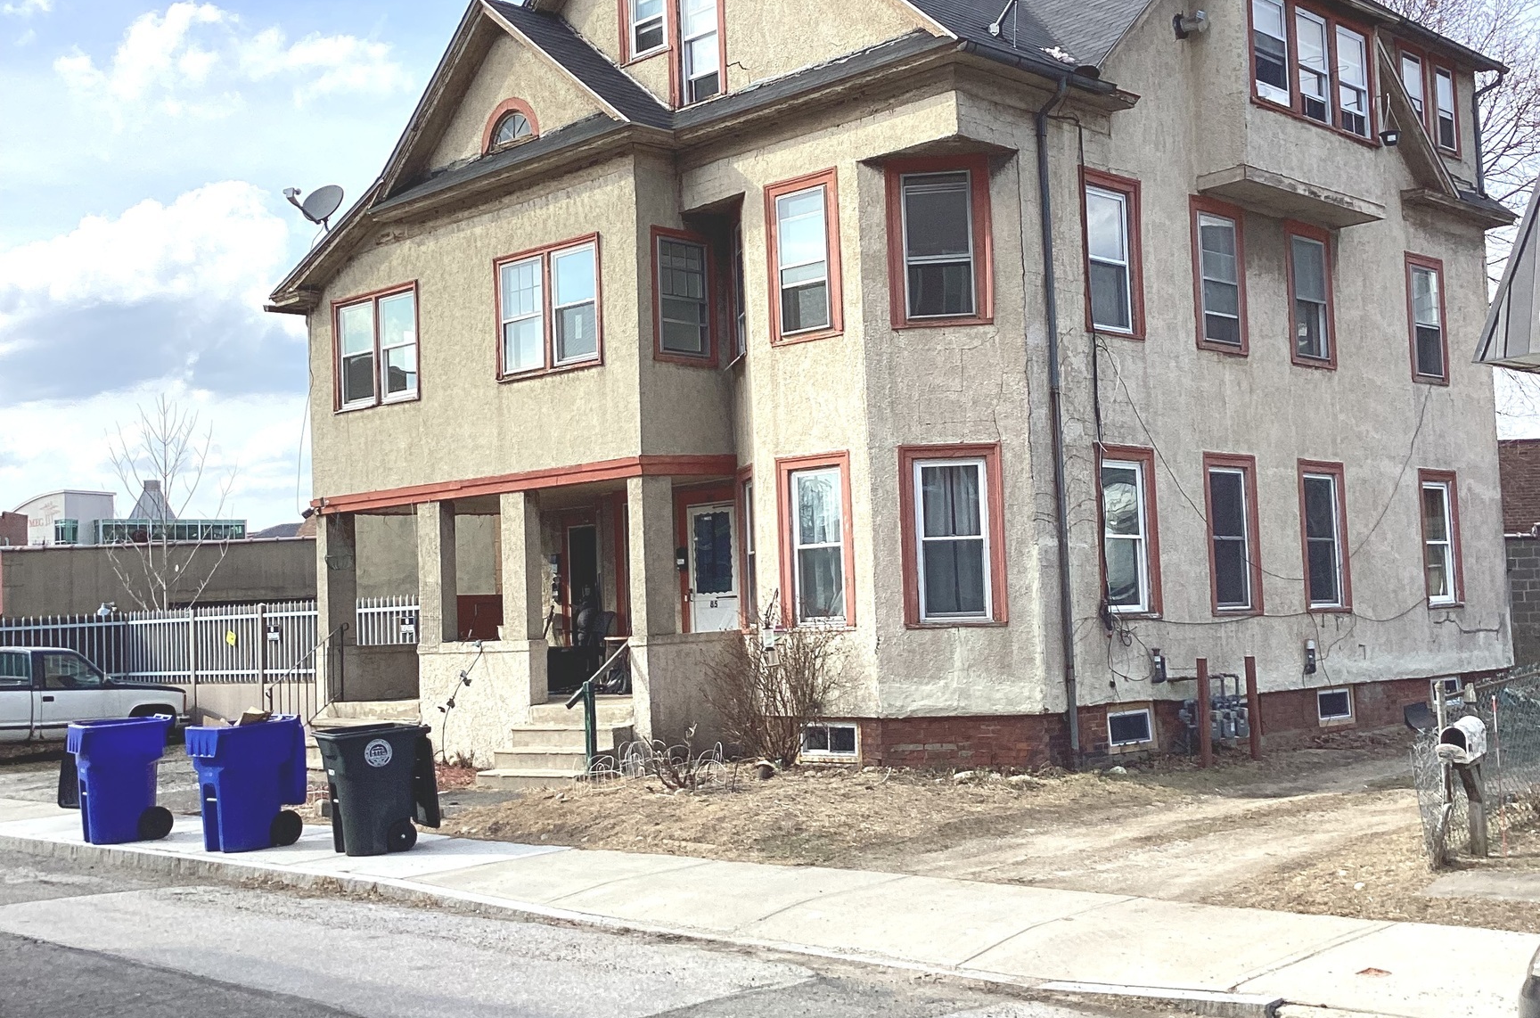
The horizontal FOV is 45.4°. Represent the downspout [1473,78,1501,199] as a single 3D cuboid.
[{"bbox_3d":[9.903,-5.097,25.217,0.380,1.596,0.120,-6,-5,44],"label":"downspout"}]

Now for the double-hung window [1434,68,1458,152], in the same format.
[{"bbox_3d":[9.582,-5.662,26.086,0.100,1.116,0.622,-6,-5,44],"label":"double-hung window"}]

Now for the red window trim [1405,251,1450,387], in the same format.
[{"bbox_3d":[9.002,-2.591,25.188,0.100,1.756,1.140,-6,-5,44],"label":"red window trim"}]

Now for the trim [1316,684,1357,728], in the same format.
[{"bbox_3d":[6.969,2.423,22.620,0.100,0.477,0.964,-6,-5,44],"label":"trim"}]

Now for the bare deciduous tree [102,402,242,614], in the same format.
[{"bbox_3d":[-12.120,1.017,37.000,2.600,6.520,2.600,-1,-4,-19],"label":"bare deciduous tree"}]

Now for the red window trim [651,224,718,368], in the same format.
[{"bbox_3d":[-0.945,-2.227,19.541,0.150,1.399,0.898,-6,-5,44],"label":"red window trim"}]

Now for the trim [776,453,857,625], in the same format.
[{"bbox_3d":[0.486,0.333,18.085,0.997,1.716,0.150,-6,-5,44],"label":"trim"}]

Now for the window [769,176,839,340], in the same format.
[{"bbox_3d":[0.350,-2.646,19.469,0.927,1.596,0.100,-6,-5,44],"label":"window"}]

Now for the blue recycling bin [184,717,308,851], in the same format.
[{"bbox_3d":[-4.439,2.311,15.563,0.620,1.100,0.840,-5,-5,41],"label":"blue recycling bin"}]

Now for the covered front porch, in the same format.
[{"bbox_3d":[-2.704,1.360,21.794,6.336,3.181,2.376,-6,-5,44],"label":"covered front porch"}]

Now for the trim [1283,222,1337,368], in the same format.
[{"bbox_3d":[6.324,-2.484,21.615,0.150,1.670,1.049,-6,-5,44],"label":"trim"}]

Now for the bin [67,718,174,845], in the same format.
[{"bbox_3d":[-5.863,2.430,16.575,0.800,1.090,0.620,0,-4,-31],"label":"bin"}]

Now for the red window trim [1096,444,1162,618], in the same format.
[{"bbox_3d":[3.580,0.242,18.530,0.150,1.736,1.056,-6,-5,44],"label":"red window trim"}]

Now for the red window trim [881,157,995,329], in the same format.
[{"bbox_3d":[1.637,-2.563,17.725,0.983,1.643,0.150,-2,-4,3],"label":"red window trim"}]

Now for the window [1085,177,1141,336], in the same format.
[{"bbox_3d":[3.452,-2.559,18.687,0.150,1.571,0.977,-6,-5,44],"label":"window"}]

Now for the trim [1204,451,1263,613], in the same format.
[{"bbox_3d":[5.336,0.299,21.177,0.100,1.869,1.153,-6,-5,44],"label":"trim"}]

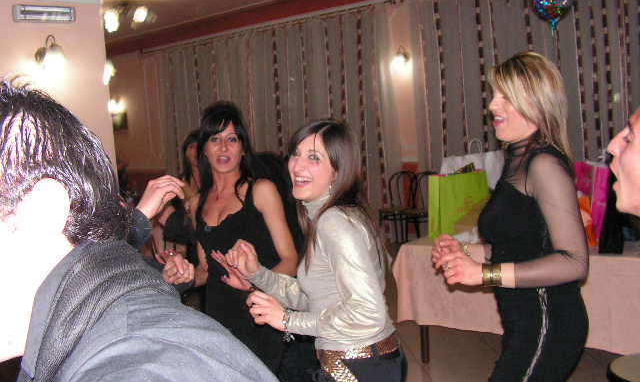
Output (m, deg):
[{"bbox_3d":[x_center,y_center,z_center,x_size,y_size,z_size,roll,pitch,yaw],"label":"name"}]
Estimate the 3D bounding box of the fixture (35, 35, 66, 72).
[{"bbox_3d":[-1.984,-1.009,4.900,0.260,0.280,0.170,0,6,40],"label":"fixture"}]

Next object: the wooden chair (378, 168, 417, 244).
[{"bbox_3d":[0.943,0.226,8.050,0.410,0.880,0.460,0,6,38],"label":"wooden chair"}]

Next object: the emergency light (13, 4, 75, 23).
[{"bbox_3d":[-1.867,-1.200,4.500,0.060,0.108,0.400,1,7,44],"label":"emergency light"}]

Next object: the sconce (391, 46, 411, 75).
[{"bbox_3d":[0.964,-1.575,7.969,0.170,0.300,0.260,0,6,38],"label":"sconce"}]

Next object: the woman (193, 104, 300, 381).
[{"bbox_3d":[-0.263,0.454,2.380,0.480,1.580,0.400,-3,5,15],"label":"woman"}]

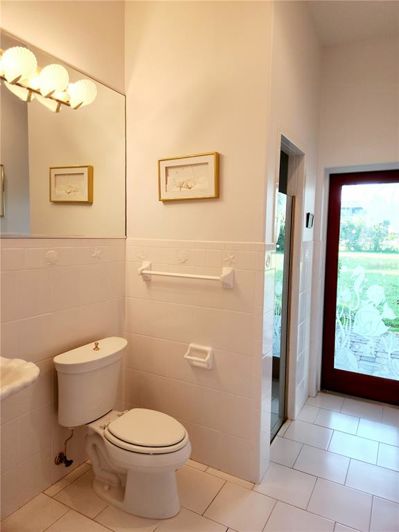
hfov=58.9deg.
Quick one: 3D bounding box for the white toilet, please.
[{"bbox_3d":[-0.375,0.885,1.953,0.770,0.775,0.440,4,5,29],"label":"white toilet"}]

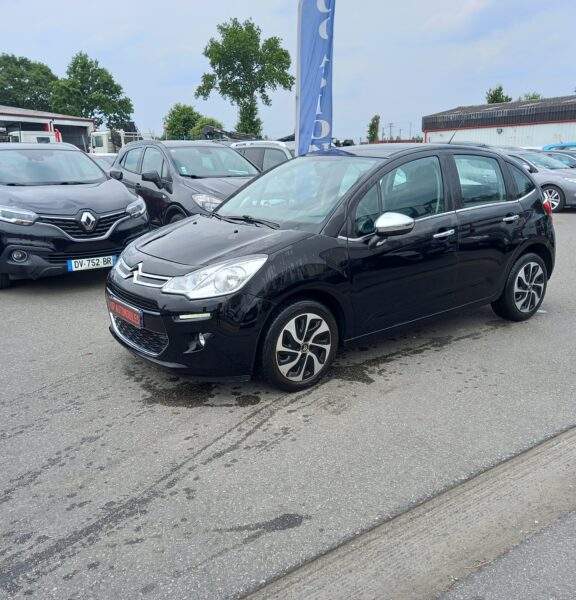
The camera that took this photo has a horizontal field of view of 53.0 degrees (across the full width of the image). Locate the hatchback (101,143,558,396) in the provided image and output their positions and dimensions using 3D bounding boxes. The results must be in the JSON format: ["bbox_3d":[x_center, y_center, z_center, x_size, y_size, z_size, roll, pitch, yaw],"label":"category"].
[{"bbox_3d":[0.554,-0.492,4.717,3.950,1.525,1.760,-11,18,-35],"label":"hatchback"}]

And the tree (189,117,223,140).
[{"bbox_3d":[-7.317,-14.290,52.611,3.278,4.618,3.278,-2,15,-7],"label":"tree"}]

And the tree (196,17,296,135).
[{"bbox_3d":[-3.253,-15.931,45.357,7.614,11.320,7.614,-2,14,-4],"label":"tree"}]

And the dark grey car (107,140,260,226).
[{"bbox_3d":[-1.555,-1.739,9.352,1.840,1.650,4.280,-11,18,-35],"label":"dark grey car"}]

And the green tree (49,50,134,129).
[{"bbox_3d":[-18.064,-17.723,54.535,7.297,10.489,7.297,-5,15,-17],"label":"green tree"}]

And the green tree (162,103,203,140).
[{"bbox_3d":[-9.876,-15.614,55.001,3.808,6.048,3.808,-3,15,-9],"label":"green tree"}]

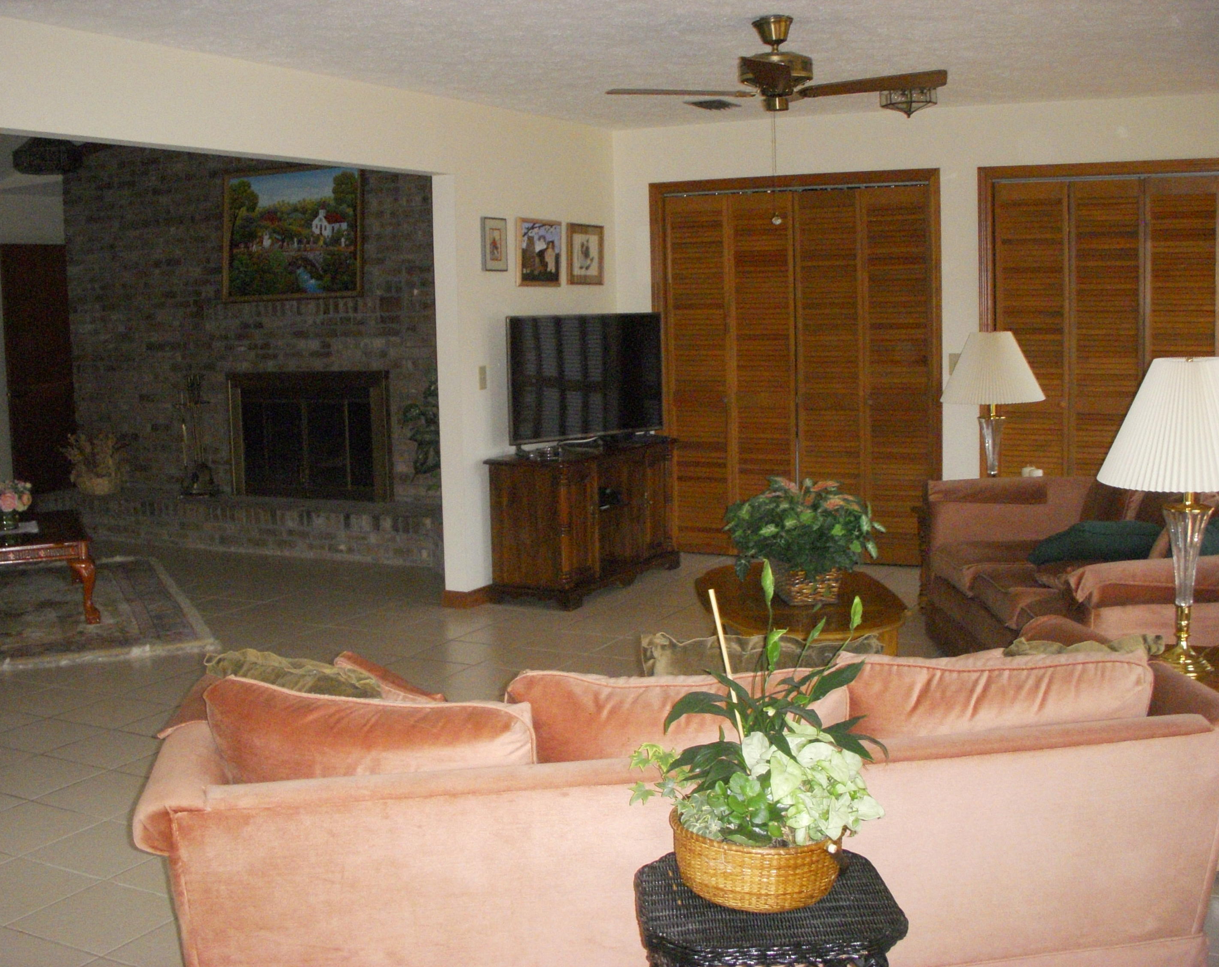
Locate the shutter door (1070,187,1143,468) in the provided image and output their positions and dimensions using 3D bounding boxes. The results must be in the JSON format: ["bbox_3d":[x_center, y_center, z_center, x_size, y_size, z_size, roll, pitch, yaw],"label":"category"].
[{"bbox_3d":[2.475,-0.515,7.085,0.370,1.999,0.035,2,9,25],"label":"shutter door"}]

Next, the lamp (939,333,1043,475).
[{"bbox_3d":[1.700,-0.282,6.270,0.455,0.800,0.455,3,9,27],"label":"lamp"}]

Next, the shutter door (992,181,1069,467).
[{"bbox_3d":[2.137,-0.530,7.200,0.385,2.020,0.035,3,9,27],"label":"shutter door"}]

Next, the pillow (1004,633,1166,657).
[{"bbox_3d":[0.944,0.481,2.930,0.380,0.380,0.150,-4,26,-19],"label":"pillow"}]

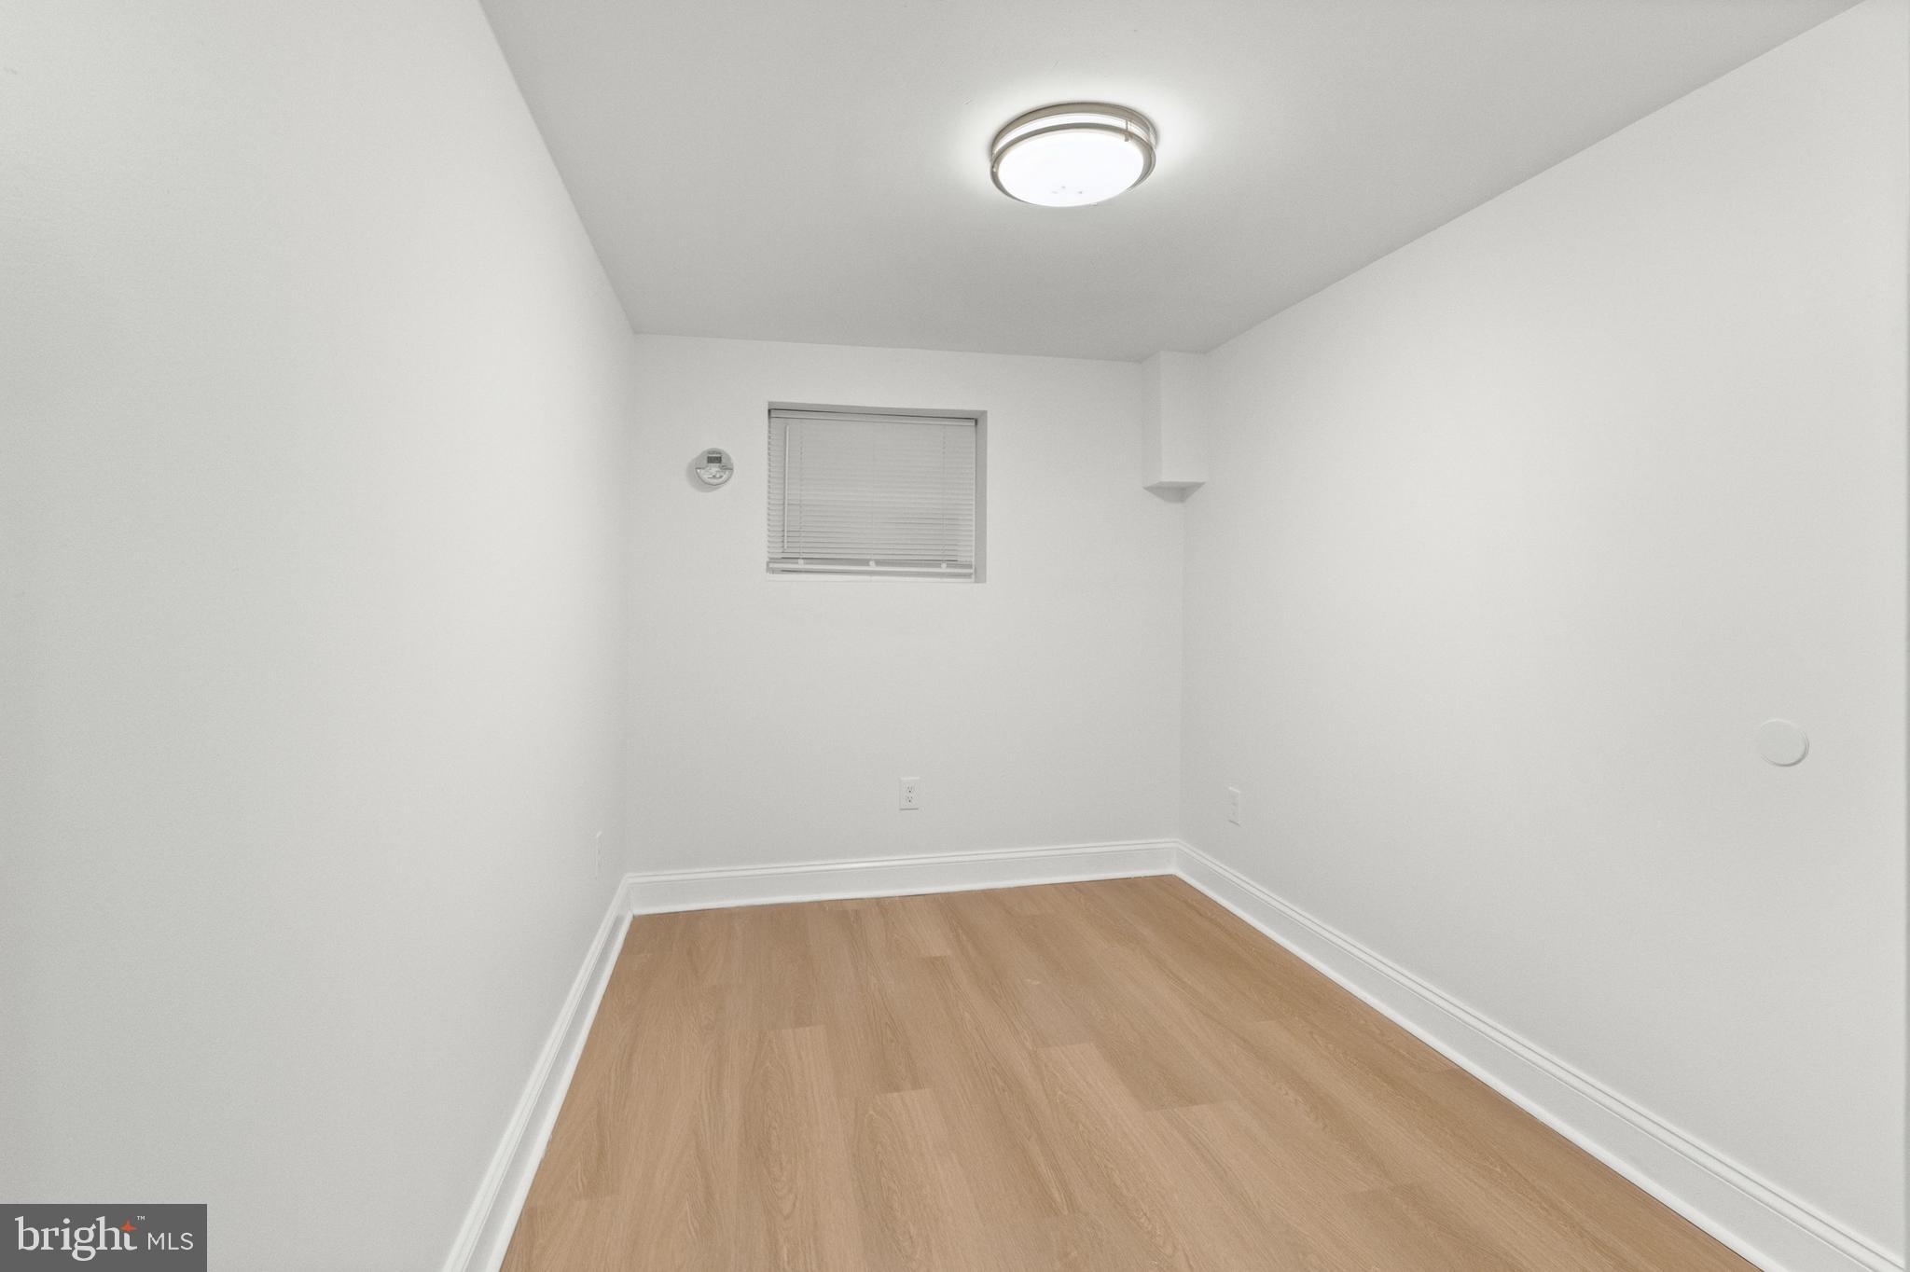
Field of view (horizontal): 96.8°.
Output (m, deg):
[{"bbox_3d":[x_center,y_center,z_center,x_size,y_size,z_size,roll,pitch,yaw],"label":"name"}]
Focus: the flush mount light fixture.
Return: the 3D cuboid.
[{"bbox_3d":[0.250,-0.993,1.801,0.348,0.078,0.348,1,2,0],"label":"flush mount light fixture"}]

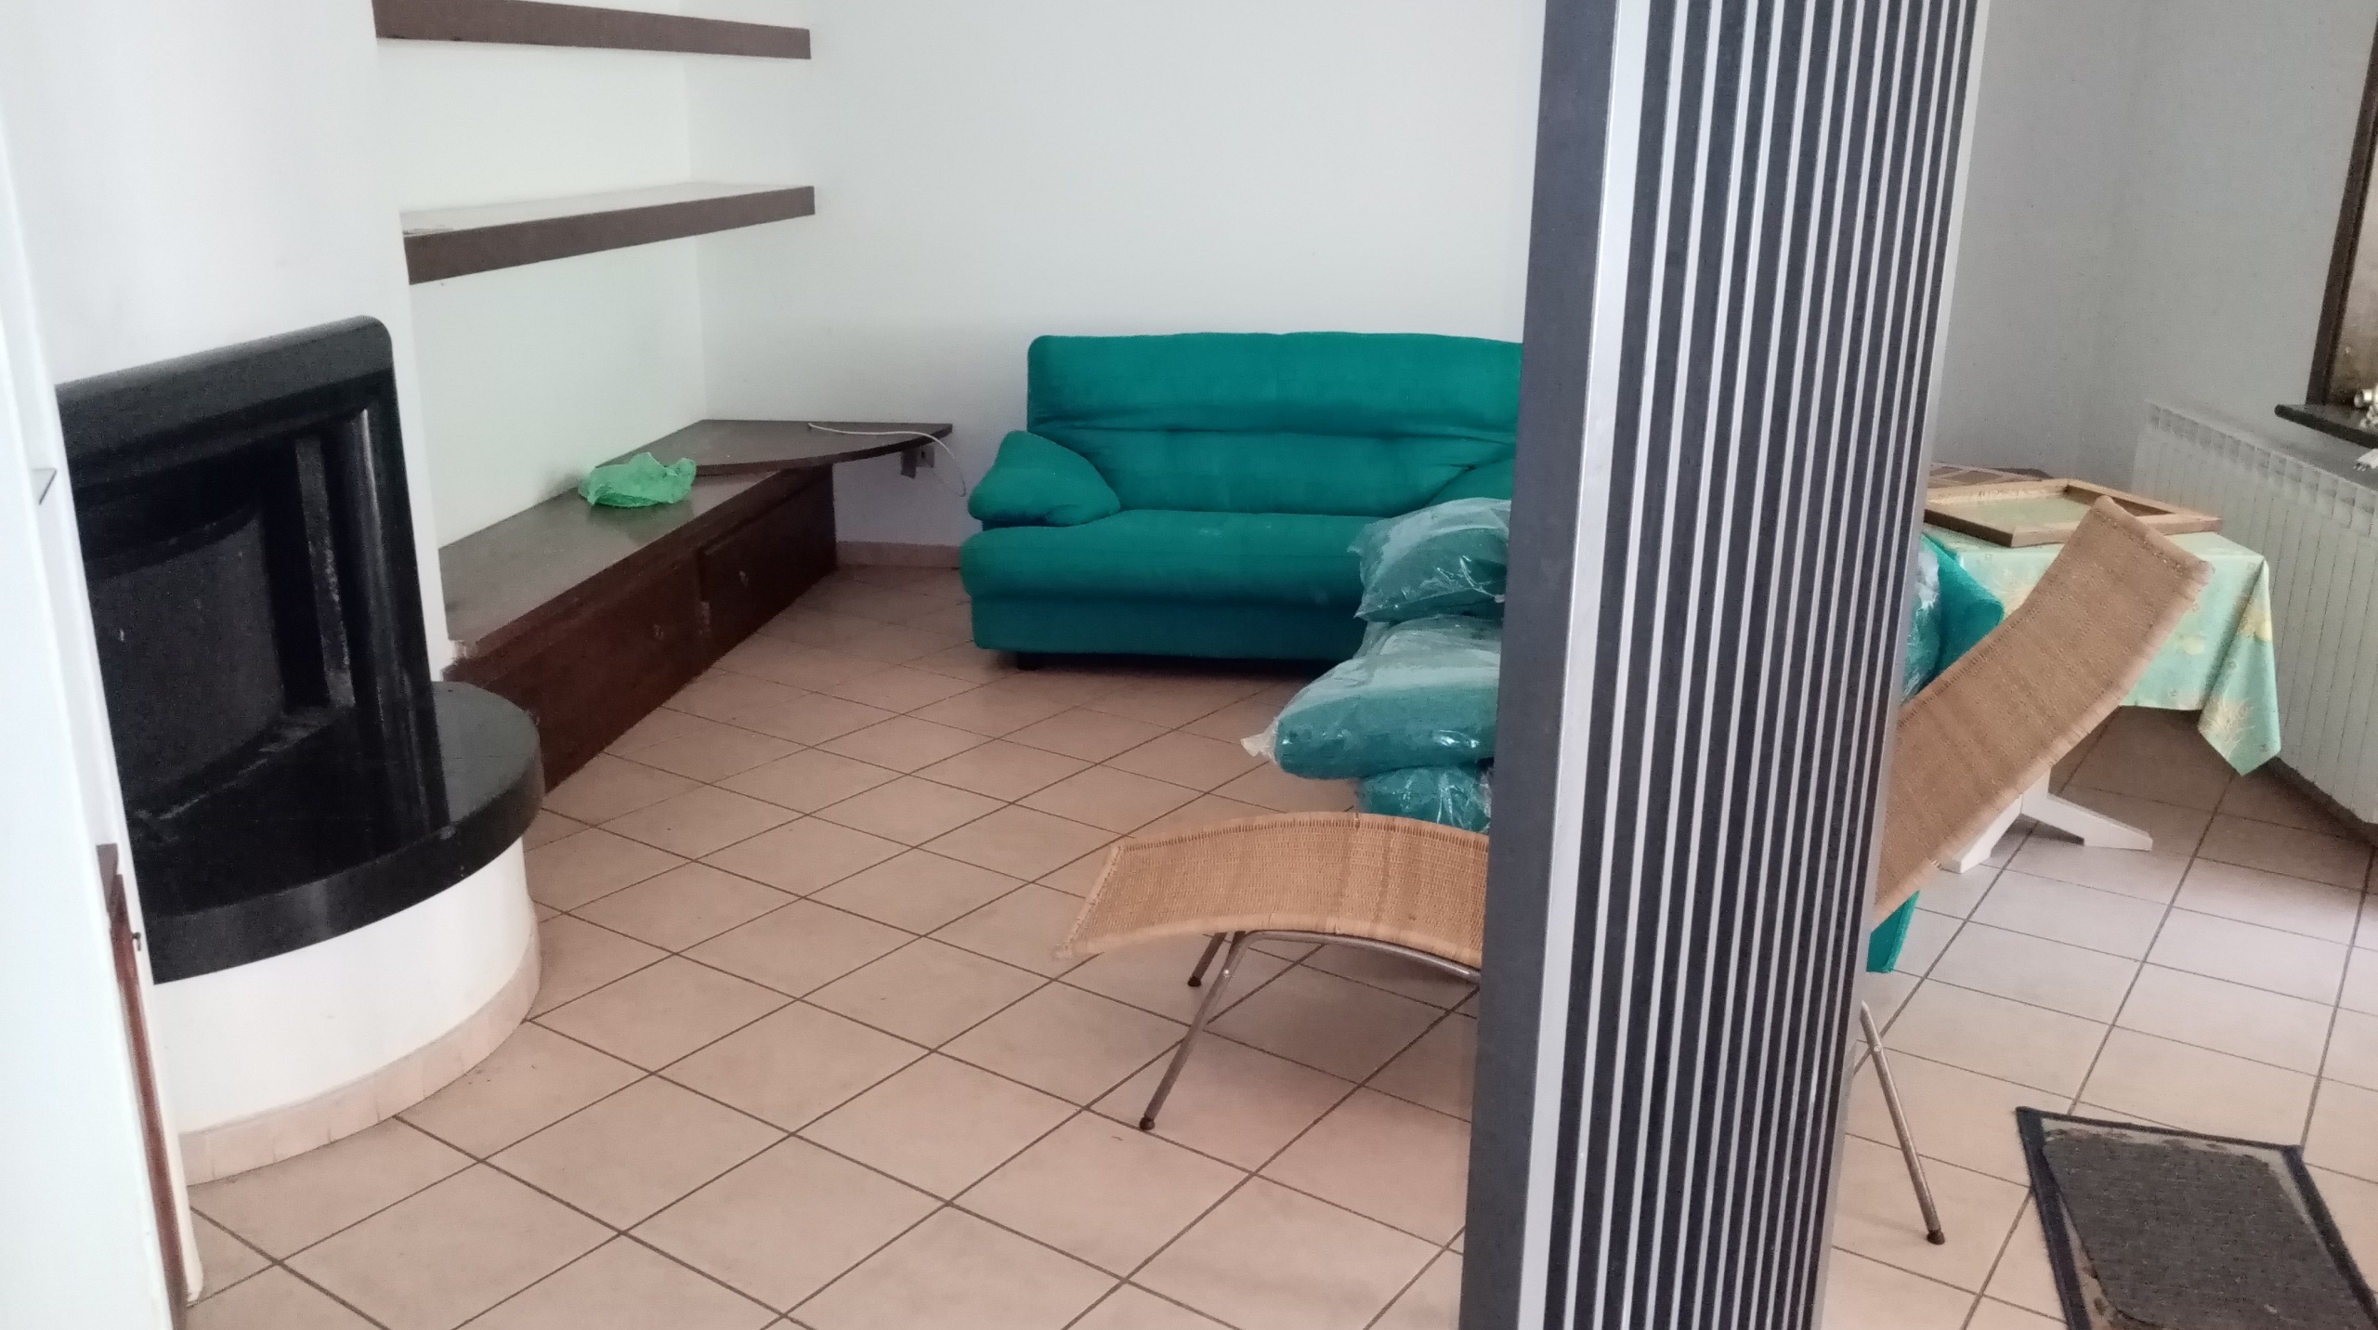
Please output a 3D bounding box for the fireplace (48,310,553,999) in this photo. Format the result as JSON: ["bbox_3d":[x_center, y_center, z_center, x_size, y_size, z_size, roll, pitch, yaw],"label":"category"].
[{"bbox_3d":[-1.400,-0.078,2.869,0.509,0.811,1.191,3,17,6],"label":"fireplace"}]

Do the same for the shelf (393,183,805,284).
[{"bbox_3d":[-1.605,-1.156,4.655,0.438,0.100,2.663,3,17,6],"label":"shelf"}]

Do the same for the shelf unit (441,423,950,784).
[{"bbox_3d":[-1.398,-0.205,4.915,0.876,0.515,2.663,3,17,6],"label":"shelf unit"}]

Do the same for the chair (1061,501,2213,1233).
[{"bbox_3d":[0.590,0.229,2.752,1.536,0.979,0.535,4,17,10],"label":"chair"}]

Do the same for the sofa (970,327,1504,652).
[{"bbox_3d":[0.248,-0.485,5.292,1.681,0.869,0.934,3,17,6],"label":"sofa"}]

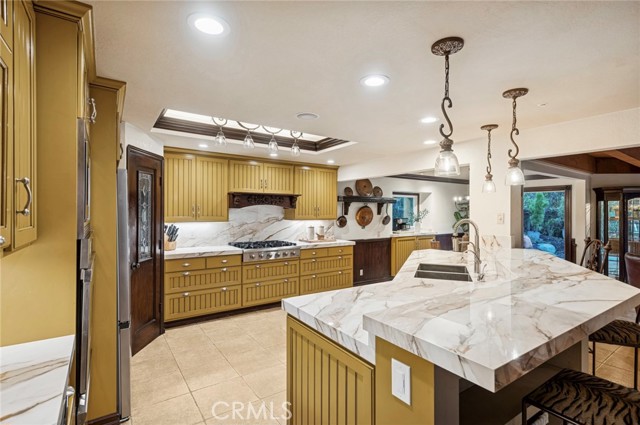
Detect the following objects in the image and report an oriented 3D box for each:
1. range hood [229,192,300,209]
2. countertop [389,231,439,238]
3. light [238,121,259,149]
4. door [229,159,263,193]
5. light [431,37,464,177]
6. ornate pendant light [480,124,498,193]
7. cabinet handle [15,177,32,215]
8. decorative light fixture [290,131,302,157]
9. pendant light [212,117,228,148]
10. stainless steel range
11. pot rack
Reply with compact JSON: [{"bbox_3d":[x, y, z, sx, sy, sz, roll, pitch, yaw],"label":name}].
[{"bbox_3d":[-0.908,-0.164,4.652,1.170,0.213,0.450,0,0,-35],"label":"range hood"},{"bbox_3d":[1.933,0.494,6.888,1.540,0.053,0.610,0,0,-35],"label":"countertop"},{"bbox_3d":[-0.746,-0.804,3.130,0.150,0.280,0.150,0,0,-35],"label":"light"},{"bbox_3d":[-1.077,-0.516,4.428,0.515,0.471,0.022,0,0,-35],"label":"door"},{"bbox_3d":[0.591,-0.477,1.403,0.155,0.610,0.155,0,0,-35],"label":"light"},{"bbox_3d":[1.562,-0.484,2.778,0.157,0.600,0.157,0,0,-35],"label":"ornate pendant light"},{"bbox_3d":[-0.967,-0.053,0.990,0.036,0.129,0.017,0,0,-35],"label":"cabinet handle"},{"bbox_3d":[-0.274,-0.784,3.460,0.130,0.278,0.130,0,0,0],"label":"decorative light fixture"},{"bbox_3d":[-0.975,-0.807,2.970,0.140,0.315,0.140,0,0,-35],"label":"pendant light"},{"bbox_3d":[-0.831,0.572,4.586,0.916,0.212,0.600,0,0,-35],"label":"stainless steel range"},{"bbox_3d":[0.923,-0.110,5.743,1.390,0.312,0.180,0,0,-35],"label":"pot rack"}]

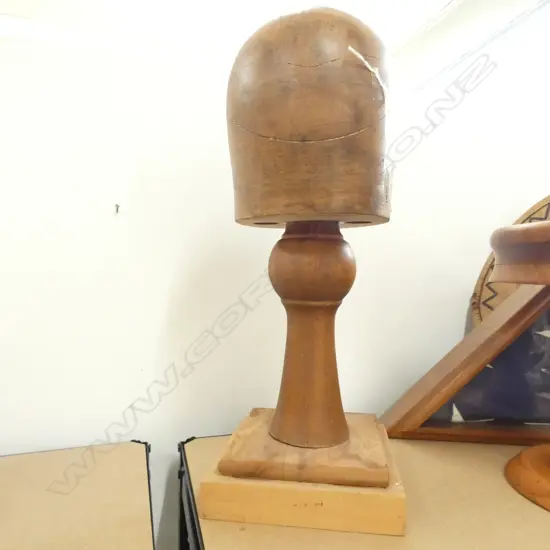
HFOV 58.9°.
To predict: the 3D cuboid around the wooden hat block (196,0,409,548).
[{"bbox_3d":[0.044,-0.033,0.583,0.198,0.554,0.225,1,0,8],"label":"wooden hat block"}]

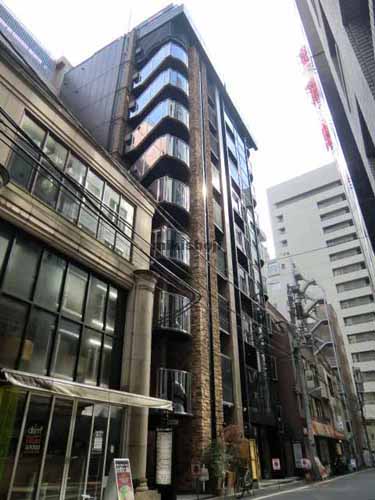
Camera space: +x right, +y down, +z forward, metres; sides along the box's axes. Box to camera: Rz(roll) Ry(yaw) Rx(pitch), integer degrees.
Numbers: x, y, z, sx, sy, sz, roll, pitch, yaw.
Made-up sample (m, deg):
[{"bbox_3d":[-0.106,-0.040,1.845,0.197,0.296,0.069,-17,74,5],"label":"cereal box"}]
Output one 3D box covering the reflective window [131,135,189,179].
[{"bbox_3d":[-1.961,-5.253,20.522,3.800,1.600,1.450,-21,-36,31],"label":"reflective window"}]

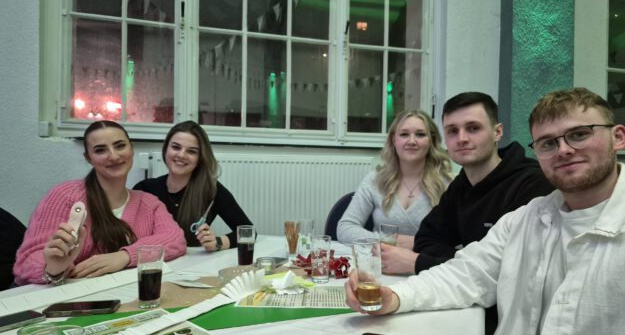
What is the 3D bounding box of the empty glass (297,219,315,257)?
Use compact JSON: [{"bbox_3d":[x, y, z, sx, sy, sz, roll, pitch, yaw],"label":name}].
[{"bbox_3d":[-0.024,0.274,1.637,0.064,0.137,0.064,1,1,0],"label":"empty glass"}]

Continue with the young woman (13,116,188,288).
[{"bbox_3d":[-0.720,0.455,1.430,0.600,1.250,0.720,0,1,-32],"label":"young woman"}]

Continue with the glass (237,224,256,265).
[{"bbox_3d":[-0.235,0.274,1.467,0.064,0.135,0.064,1,1,0],"label":"glass"}]

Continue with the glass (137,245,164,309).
[{"bbox_3d":[-0.403,0.272,1.033,0.066,0.143,0.066,1,1,0],"label":"glass"}]

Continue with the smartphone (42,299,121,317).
[{"bbox_3d":[-0.549,0.336,0.995,0.152,0.009,0.073,1,1,-12],"label":"smartphone"}]

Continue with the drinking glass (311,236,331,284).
[{"bbox_3d":[0.025,0.279,1.265,0.062,0.137,0.062,1,1,0],"label":"drinking glass"}]

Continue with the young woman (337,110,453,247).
[{"bbox_3d":[0.385,0.425,1.700,0.570,1.330,0.720,1,1,22],"label":"young woman"}]

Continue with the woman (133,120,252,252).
[{"bbox_3d":[-0.525,0.445,1.690,0.570,1.270,0.720,0,1,-29],"label":"woman"}]

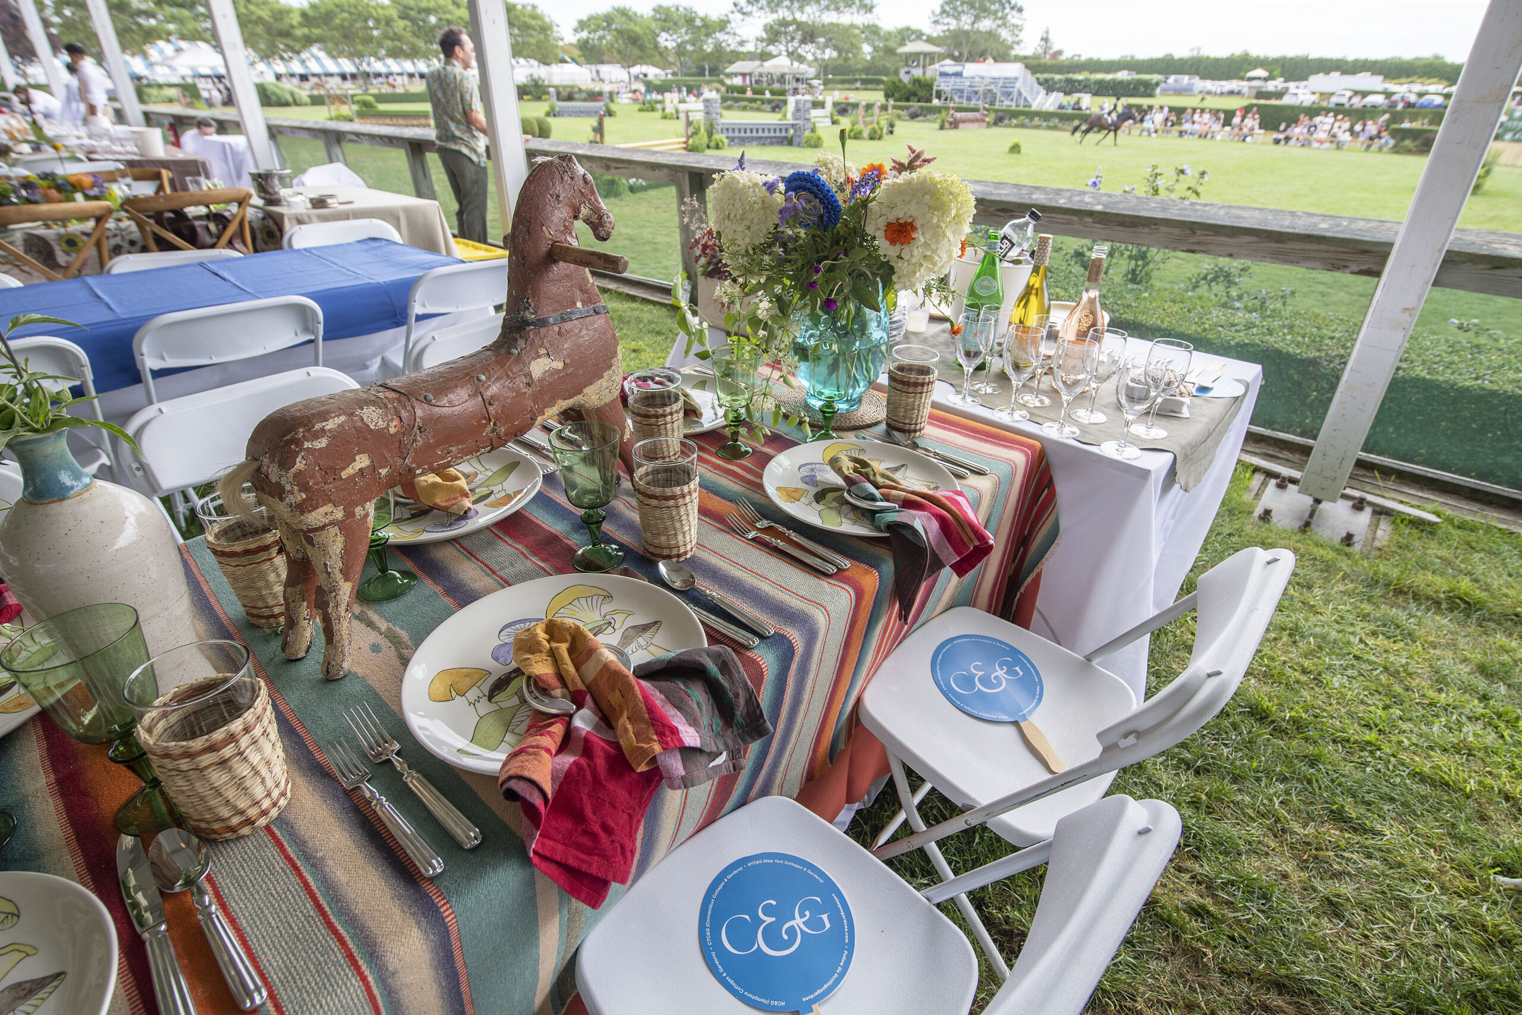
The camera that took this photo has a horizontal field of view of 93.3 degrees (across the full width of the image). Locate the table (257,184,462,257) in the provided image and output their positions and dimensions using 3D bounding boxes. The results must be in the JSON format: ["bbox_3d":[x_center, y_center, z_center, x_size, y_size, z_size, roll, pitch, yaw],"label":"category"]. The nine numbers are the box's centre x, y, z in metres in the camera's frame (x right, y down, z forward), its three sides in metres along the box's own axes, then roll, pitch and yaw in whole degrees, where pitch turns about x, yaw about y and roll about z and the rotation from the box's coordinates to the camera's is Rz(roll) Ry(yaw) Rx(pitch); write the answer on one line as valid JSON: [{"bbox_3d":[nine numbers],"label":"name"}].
[{"bbox_3d":[-2.530,-1.453,4.290,1.170,0.750,0.780,24,38,34],"label":"table"}]

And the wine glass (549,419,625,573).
[{"bbox_3d":[-0.221,-0.007,0.934,0.087,0.181,0.087,0,31,0],"label":"wine glass"}]

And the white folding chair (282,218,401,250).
[{"bbox_3d":[-1.648,-0.795,3.136,0.450,0.790,0.460,-26,40,-37],"label":"white folding chair"}]

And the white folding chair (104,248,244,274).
[{"bbox_3d":[-1.980,-0.491,2.624,0.450,0.790,0.460,-20,36,-30],"label":"white folding chair"}]

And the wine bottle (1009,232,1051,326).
[{"bbox_3d":[0.620,-0.455,1.642,0.086,0.305,0.086,26,39,36],"label":"wine bottle"}]

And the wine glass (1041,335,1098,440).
[{"bbox_3d":[0.563,-0.215,1.305,0.077,0.165,0.077,0,31,0],"label":"wine glass"}]

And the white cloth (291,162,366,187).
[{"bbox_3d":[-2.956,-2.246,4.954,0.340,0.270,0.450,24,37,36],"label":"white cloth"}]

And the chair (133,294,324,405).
[{"bbox_3d":[-1.611,-0.295,2.296,0.450,0.790,0.460,-24,38,-34],"label":"chair"}]

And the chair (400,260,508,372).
[{"bbox_3d":[-1.229,-0.600,2.874,0.480,0.780,0.450,26,39,36],"label":"chair"}]

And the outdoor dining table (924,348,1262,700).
[{"bbox_3d":[0.514,-0.110,2.091,1.280,0.750,0.800,26,39,36],"label":"outdoor dining table"}]

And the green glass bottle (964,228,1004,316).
[{"bbox_3d":[0.522,-0.490,1.701,0.090,0.302,0.090,26,39,36],"label":"green glass bottle"}]

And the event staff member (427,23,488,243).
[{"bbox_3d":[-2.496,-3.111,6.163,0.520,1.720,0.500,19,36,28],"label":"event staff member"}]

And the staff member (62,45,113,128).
[{"bbox_3d":[-8.620,-5.139,9.534,0.400,1.720,0.500,-22,37,-32],"label":"staff member"}]

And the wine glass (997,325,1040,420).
[{"bbox_3d":[0.494,-0.255,1.372,0.076,0.165,0.076,0,31,0],"label":"wine glass"}]

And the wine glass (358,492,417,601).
[{"bbox_3d":[-0.514,0.029,0.939,0.092,0.187,0.092,26,39,36],"label":"wine glass"}]

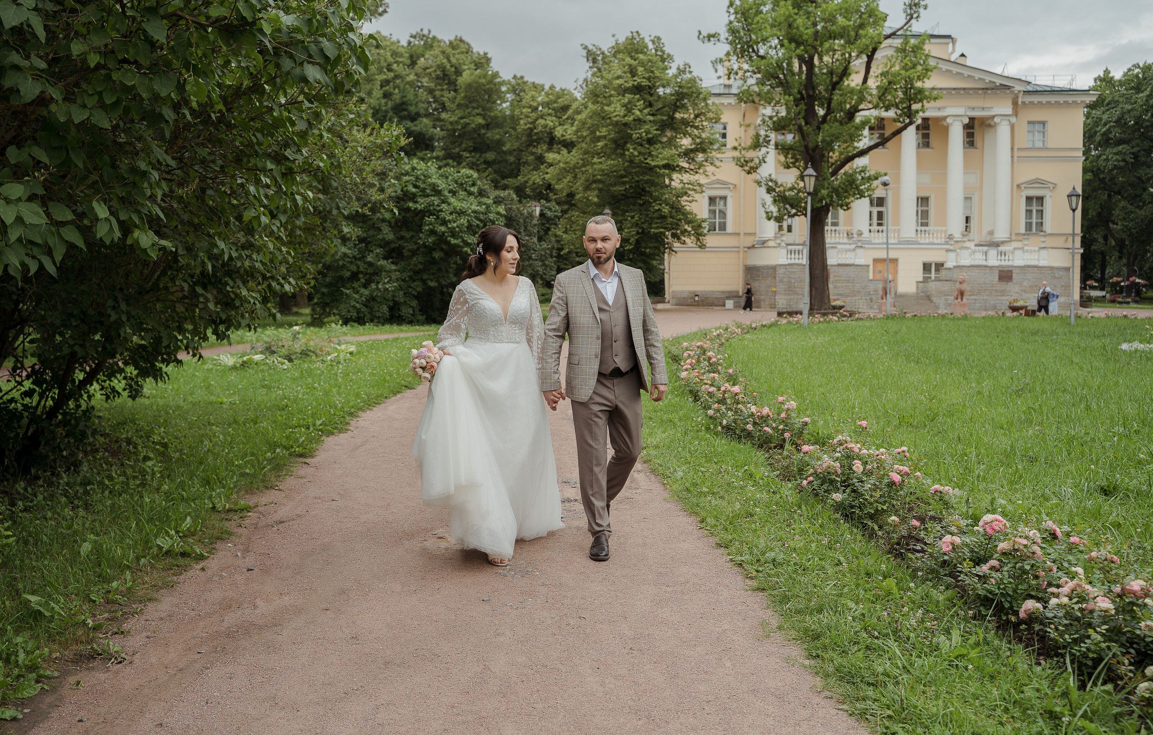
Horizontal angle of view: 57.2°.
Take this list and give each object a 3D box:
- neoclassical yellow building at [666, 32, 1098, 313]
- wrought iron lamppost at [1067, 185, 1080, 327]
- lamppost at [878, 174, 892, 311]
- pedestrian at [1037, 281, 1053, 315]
[{"bbox_3d":[18.700,-13.200,70.800,26.000,18.500,20.000,1,2,4],"label":"neoclassical yellow building"},{"bbox_3d":[19.291,-4.312,41.000,0.520,5.450,0.520,0,2,0],"label":"wrought iron lamppost"},{"bbox_3d":[14.618,-5.791,50.000,0.480,6.600,0.480,-2,2,0],"label":"lamppost"},{"bbox_3d":[23.446,-3.453,53.000,0.600,1.720,0.550,-1,3,-30],"label":"pedestrian"}]

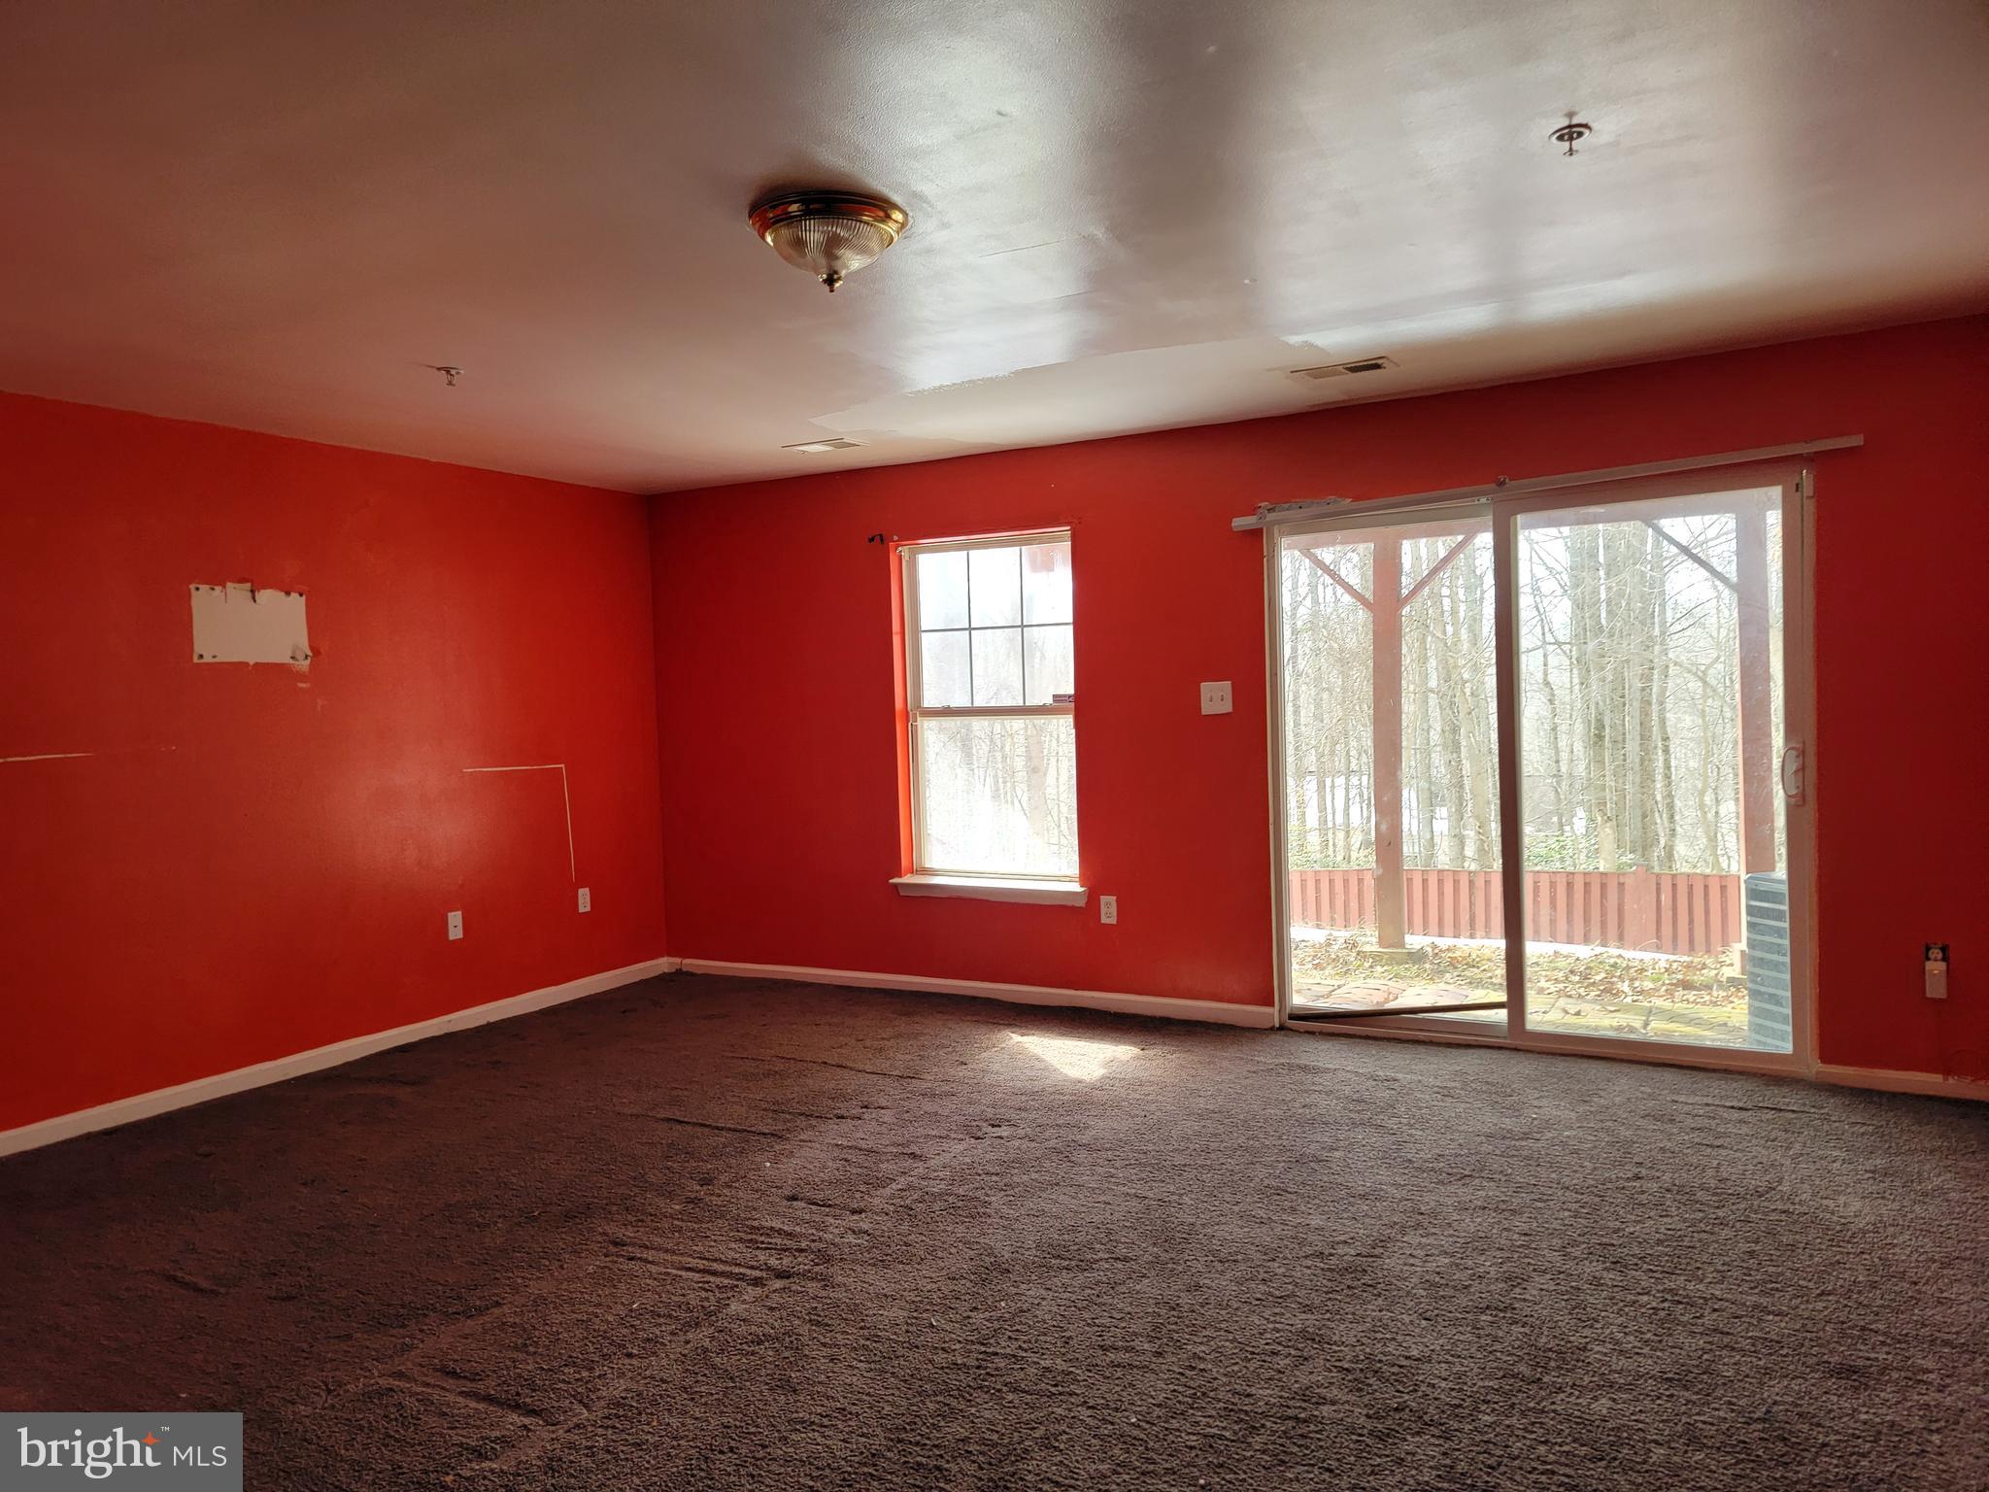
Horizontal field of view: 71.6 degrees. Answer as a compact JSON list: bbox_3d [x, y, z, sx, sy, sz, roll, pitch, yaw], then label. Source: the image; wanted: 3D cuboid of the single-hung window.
[{"bbox_3d":[0.002,-0.164,6.172,0.910,1.520,0.100,-1,2,29],"label":"single-hung window"}]

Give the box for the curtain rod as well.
[{"bbox_3d":[1.859,-0.920,4.917,2.105,0.045,0.050,-3,1,29],"label":"curtain rod"}]

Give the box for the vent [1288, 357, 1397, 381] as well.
[{"bbox_3d":[1.180,-1.265,4.665,0.345,0.020,0.175,-1,2,29],"label":"vent"}]

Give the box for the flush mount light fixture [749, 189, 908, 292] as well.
[{"bbox_3d":[-0.352,-1.071,2.981,0.340,0.180,0.340,-2,2,0],"label":"flush mount light fixture"}]

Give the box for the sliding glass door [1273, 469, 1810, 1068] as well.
[{"bbox_3d":[1.912,0.104,5.023,1.830,2.000,0.120,-1,2,29],"label":"sliding glass door"}]

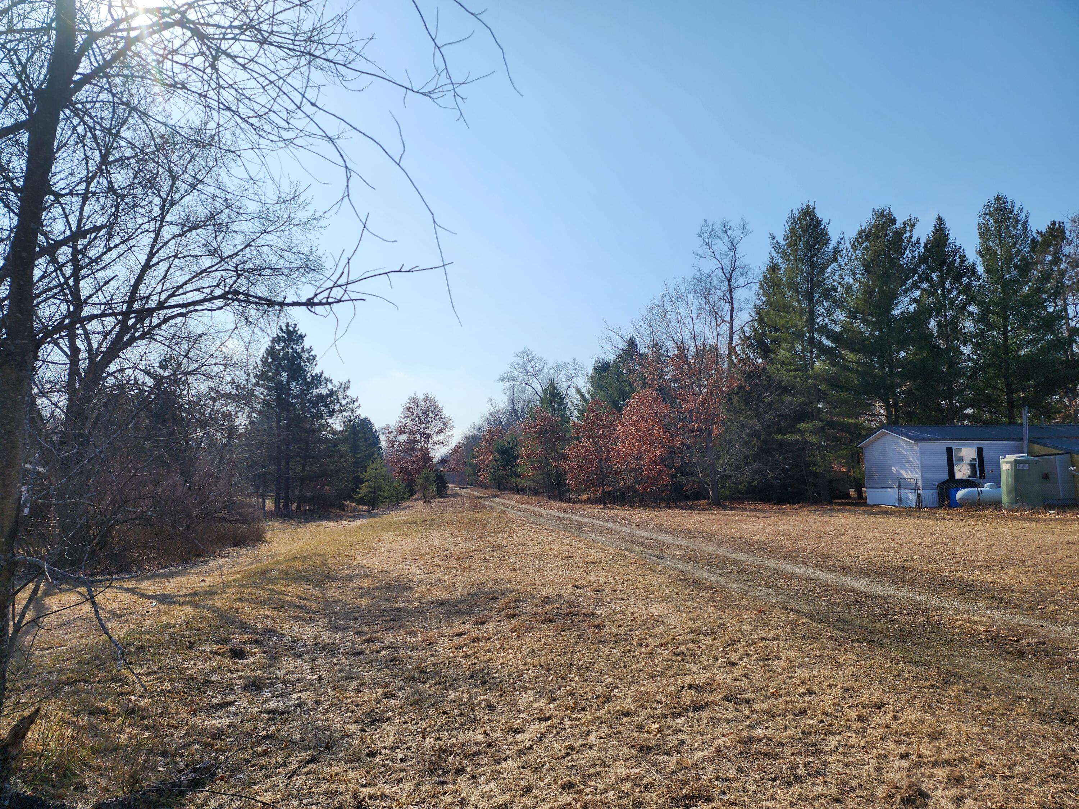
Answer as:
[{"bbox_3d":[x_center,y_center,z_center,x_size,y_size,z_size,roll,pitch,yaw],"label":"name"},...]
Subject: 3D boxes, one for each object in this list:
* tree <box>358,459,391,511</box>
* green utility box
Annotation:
[{"bbox_3d":[-11.036,5.372,48.000,2.200,3.450,2.200,0,-6,-3],"label":"tree"},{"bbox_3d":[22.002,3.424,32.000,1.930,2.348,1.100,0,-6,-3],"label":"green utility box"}]

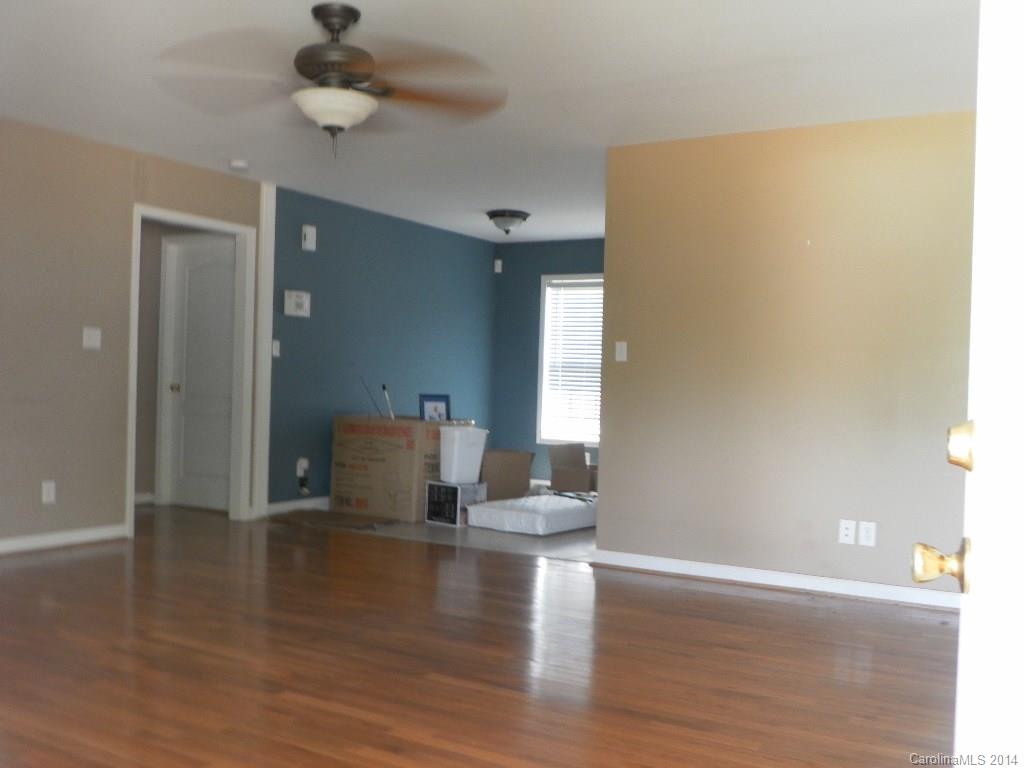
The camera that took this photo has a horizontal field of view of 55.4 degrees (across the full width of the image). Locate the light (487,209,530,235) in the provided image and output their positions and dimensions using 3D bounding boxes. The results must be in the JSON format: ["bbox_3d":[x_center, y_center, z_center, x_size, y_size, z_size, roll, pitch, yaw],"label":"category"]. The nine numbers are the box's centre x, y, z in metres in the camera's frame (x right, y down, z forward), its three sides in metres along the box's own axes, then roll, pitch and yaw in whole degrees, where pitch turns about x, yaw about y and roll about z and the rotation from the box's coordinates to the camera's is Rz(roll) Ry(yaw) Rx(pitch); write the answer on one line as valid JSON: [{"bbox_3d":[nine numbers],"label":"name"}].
[{"bbox_3d":[-0.029,-1.332,8.095,0.360,0.170,0.360,2,0,0],"label":"light"}]

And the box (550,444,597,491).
[{"bbox_3d":[0.582,0.793,8.686,0.390,0.490,0.370,2,0,30],"label":"box"}]

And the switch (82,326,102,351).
[{"bbox_3d":[-2.534,-0.275,5.904,0.012,0.122,0.122,2,1,30],"label":"switch"}]

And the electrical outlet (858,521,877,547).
[{"bbox_3d":[1.813,0.766,4.974,0.076,0.119,0.010,2,0,30],"label":"electrical outlet"}]

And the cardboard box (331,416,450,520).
[{"bbox_3d":[-0.873,0.634,7.575,0.790,0.735,0.660,2,0,30],"label":"cardboard box"}]

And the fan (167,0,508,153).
[{"bbox_3d":[-0.677,-1.153,3.721,1.320,0.530,1.320,2,0,0],"label":"fan"}]

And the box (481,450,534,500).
[{"bbox_3d":[-0.029,0.788,8.300,0.410,0.470,0.370,2,0,4],"label":"box"}]

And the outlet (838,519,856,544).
[{"bbox_3d":[1.725,0.764,5.025,0.076,0.119,0.010,2,0,30],"label":"outlet"}]

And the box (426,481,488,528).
[{"bbox_3d":[-0.396,0.871,7.214,0.330,0.292,0.360,2,0,36],"label":"box"}]

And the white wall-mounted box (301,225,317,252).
[{"bbox_3d":[-1.568,-1.129,7.569,0.040,0.190,0.120,2,0,30],"label":"white wall-mounted box"}]

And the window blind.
[{"bbox_3d":[0.676,-0.232,9.370,0.950,1.630,0.060,2,0,30],"label":"window blind"}]

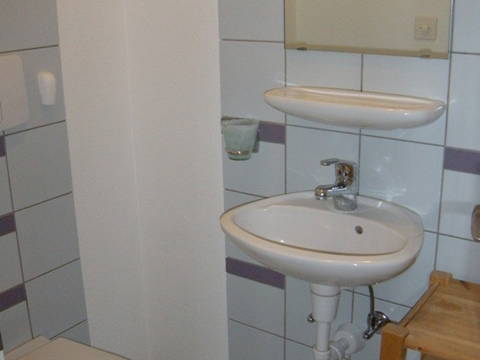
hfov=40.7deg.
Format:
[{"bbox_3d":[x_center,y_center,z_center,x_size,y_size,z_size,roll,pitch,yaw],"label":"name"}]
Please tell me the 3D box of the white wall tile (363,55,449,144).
[{"bbox_3d":[0.357,-0.181,1.399,0.199,0.199,0.010,11,22,34],"label":"white wall tile"}]

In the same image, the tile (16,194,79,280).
[{"bbox_3d":[-0.512,0.154,1.739,0.012,0.198,0.198,11,21,33],"label":"tile"}]

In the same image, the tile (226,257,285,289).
[{"bbox_3d":[0.044,0.255,1.795,0.198,0.048,0.012,11,21,33],"label":"tile"}]

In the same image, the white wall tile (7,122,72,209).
[{"bbox_3d":[-0.516,-0.037,1.678,0.012,0.198,0.198,11,21,33],"label":"white wall tile"}]

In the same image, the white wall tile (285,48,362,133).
[{"bbox_3d":[0.195,-0.213,1.508,0.199,0.199,0.010,11,22,34],"label":"white wall tile"}]

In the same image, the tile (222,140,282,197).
[{"bbox_3d":[0.038,-0.034,1.702,0.198,0.150,0.012,11,21,33],"label":"tile"}]

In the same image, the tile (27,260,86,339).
[{"bbox_3d":[-0.508,0.345,1.801,0.012,0.198,0.198,11,21,33],"label":"tile"}]

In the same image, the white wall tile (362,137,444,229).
[{"bbox_3d":[0.361,0.007,1.459,0.199,0.199,0.010,11,22,34],"label":"white wall tile"}]

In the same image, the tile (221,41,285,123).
[{"bbox_3d":[0.033,-0.248,1.634,0.198,0.200,0.012,11,21,33],"label":"tile"}]

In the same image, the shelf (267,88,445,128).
[{"bbox_3d":[0.236,-0.144,1.394,0.404,0.072,0.157,11,22,34],"label":"shelf"}]

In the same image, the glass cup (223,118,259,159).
[{"bbox_3d":[0.001,-0.099,1.616,0.087,0.092,0.087,-1,18,0],"label":"glass cup"}]

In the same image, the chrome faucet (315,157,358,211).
[{"bbox_3d":[0.209,0.006,1.395,0.052,0.146,0.157,11,22,34],"label":"chrome faucet"}]

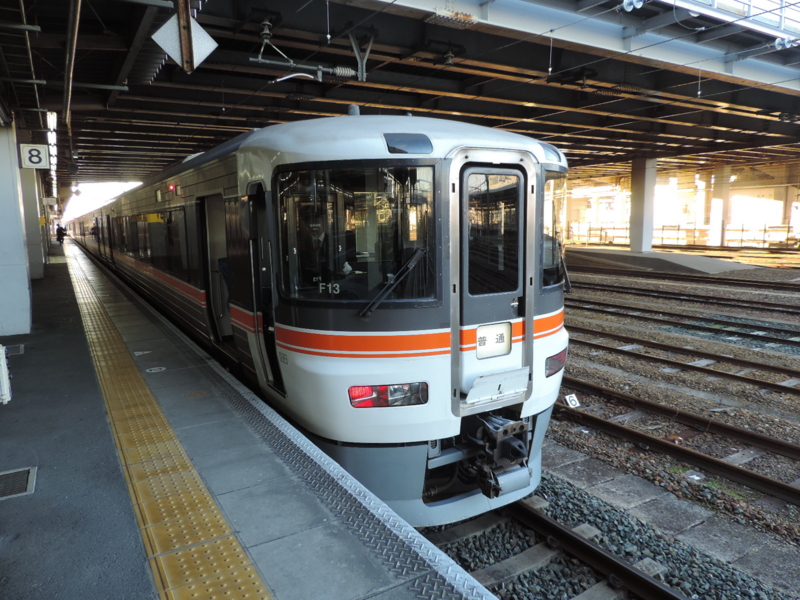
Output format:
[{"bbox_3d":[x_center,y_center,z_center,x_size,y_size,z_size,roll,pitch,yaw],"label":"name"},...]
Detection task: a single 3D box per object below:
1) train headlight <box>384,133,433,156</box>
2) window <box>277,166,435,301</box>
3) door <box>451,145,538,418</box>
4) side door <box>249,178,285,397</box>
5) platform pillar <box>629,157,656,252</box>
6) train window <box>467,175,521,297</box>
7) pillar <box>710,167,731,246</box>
[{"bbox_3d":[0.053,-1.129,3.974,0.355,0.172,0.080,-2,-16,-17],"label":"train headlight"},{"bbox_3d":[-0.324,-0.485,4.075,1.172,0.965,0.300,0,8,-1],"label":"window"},{"bbox_3d":[0.713,-0.126,4.383,0.877,2.009,0.130,-4,9,-30],"label":"door"},{"bbox_3d":[-1.158,-0.112,4.756,0.130,1.793,0.630,-5,9,-31],"label":"side door"},{"bbox_3d":[17.705,-6.808,40.556,1.100,6.660,1.100,-5,9,-31],"label":"platform pillar"},{"bbox_3d":[0.741,-0.521,4.348,0.537,0.941,0.060,-5,9,-31],"label":"train window"},{"bbox_3d":[25.566,-7.426,44.372,0.950,6.450,0.950,-5,9,-31],"label":"pillar"}]

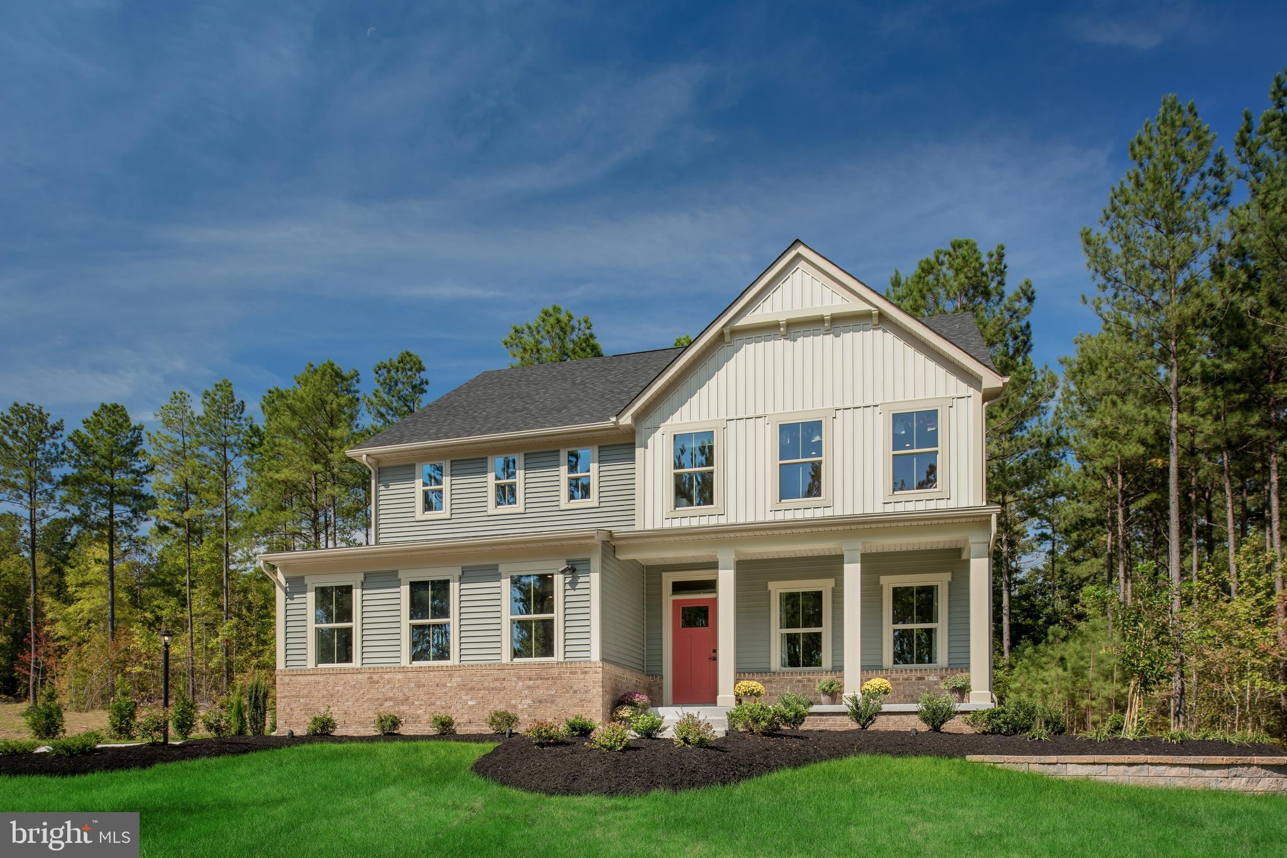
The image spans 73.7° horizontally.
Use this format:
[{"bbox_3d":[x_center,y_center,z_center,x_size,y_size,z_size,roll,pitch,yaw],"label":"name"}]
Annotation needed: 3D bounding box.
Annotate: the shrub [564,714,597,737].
[{"bbox_3d":[-0.989,4.664,13.500,0.496,0.303,0.496,0,-10,0],"label":"shrub"}]

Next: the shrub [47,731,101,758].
[{"bbox_3d":[-9.494,5.250,14.300,0.887,0.422,0.800,0,-6,0],"label":"shrub"}]

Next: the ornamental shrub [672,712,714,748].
[{"bbox_3d":[0.789,4.770,13.600,0.687,0.556,0.680,0,-6,0],"label":"ornamental shrub"}]

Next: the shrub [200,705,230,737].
[{"bbox_3d":[-8.088,5.511,16.200,0.540,0.589,0.520,0,-6,0],"label":"shrub"}]

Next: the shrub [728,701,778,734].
[{"bbox_3d":[1.776,4.672,13.900,0.782,0.521,0.720,0,-6,0],"label":"shrub"}]

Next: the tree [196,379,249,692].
[{"bbox_3d":[-20.599,5.214,42.000,2.605,15.297,2.700,0,-6,0],"label":"tree"}]

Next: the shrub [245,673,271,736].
[{"bbox_3d":[-7.461,5.336,16.600,0.496,1.120,0.496,0,-10,0],"label":"shrub"}]

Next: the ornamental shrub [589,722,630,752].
[{"bbox_3d":[-0.502,4.523,12.600,0.593,0.370,0.593,0,-10,0],"label":"ornamental shrub"}]

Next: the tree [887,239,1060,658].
[{"bbox_3d":[13.859,1.581,36.000,7.100,18.000,7.100,0,-10,0],"label":"tree"}]

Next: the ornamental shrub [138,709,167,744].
[{"bbox_3d":[-8.768,5.304,15.300,0.510,0.608,0.520,0,-6,0],"label":"ornamental shrub"}]

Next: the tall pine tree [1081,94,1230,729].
[{"bbox_3d":[12.500,-0.430,21.000,3.700,15.600,3.700,-1,-3,16],"label":"tall pine tree"}]

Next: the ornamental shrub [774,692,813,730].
[{"bbox_3d":[2.402,4.533,13.800,0.634,0.532,0.634,0,-10,0],"label":"ornamental shrub"}]

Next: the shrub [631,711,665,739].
[{"bbox_3d":[0.073,4.794,13.900,0.543,0.442,0.550,0,-6,0],"label":"shrub"}]

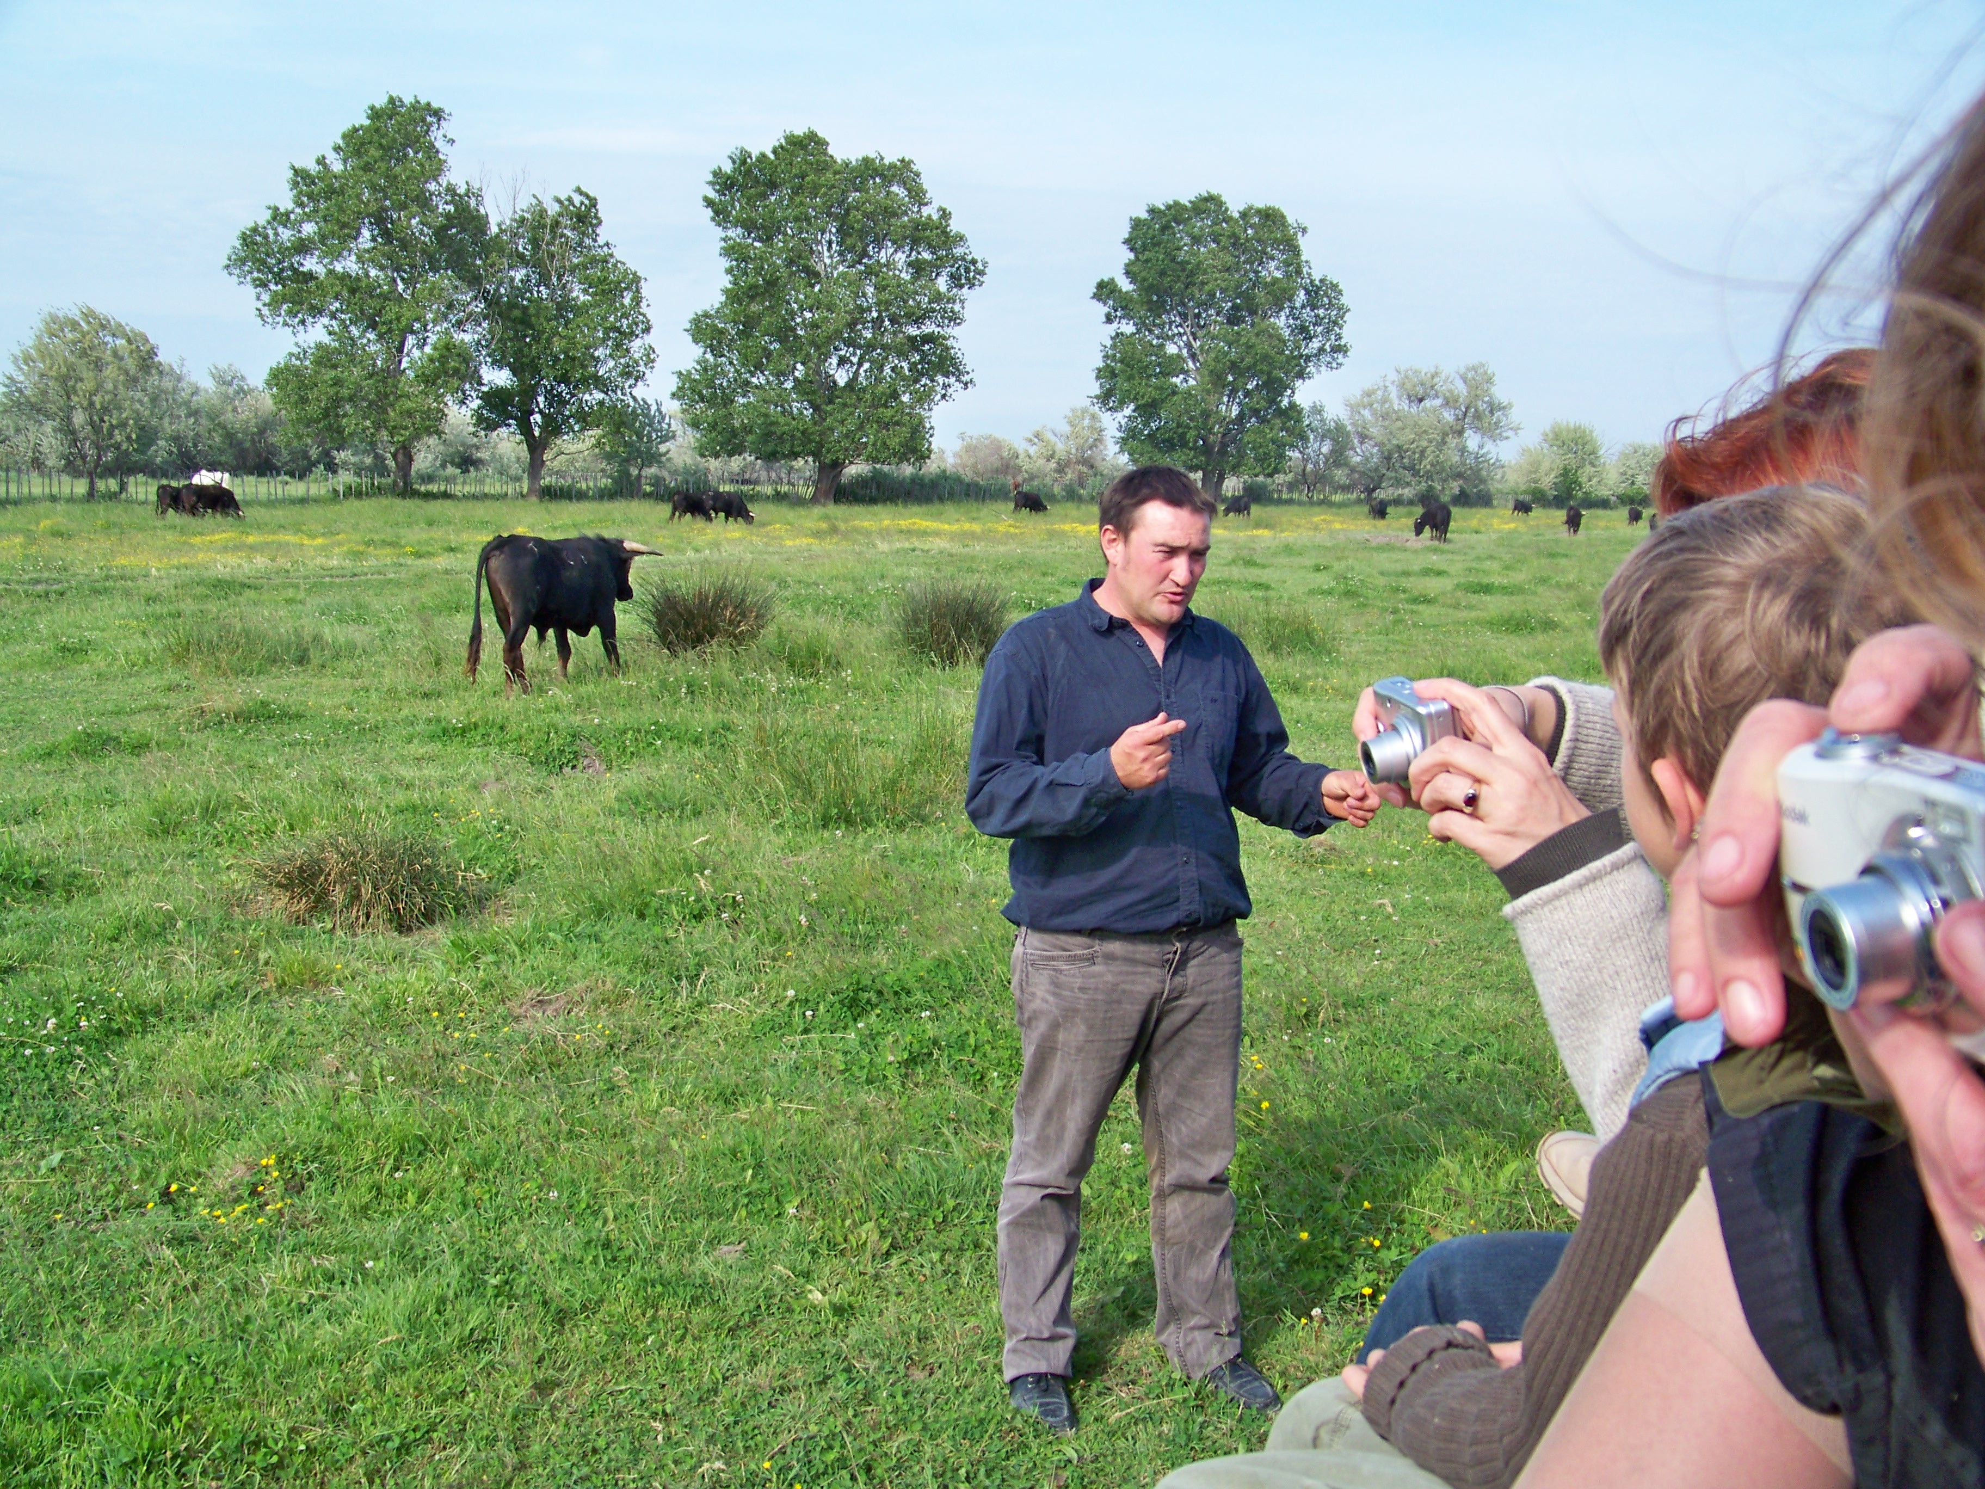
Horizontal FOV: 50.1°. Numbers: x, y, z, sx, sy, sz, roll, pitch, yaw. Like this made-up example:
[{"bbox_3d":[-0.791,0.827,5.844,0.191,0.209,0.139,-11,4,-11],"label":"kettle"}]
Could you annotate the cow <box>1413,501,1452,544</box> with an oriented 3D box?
[{"bbox_3d":[13.840,-6.953,66.220,0.700,1.240,1.800,-4,8,-30],"label":"cow"}]

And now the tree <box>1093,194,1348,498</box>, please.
[{"bbox_3d":[13.645,-23.716,127.000,14.860,18.560,14.240,1,7,0],"label":"tree"}]

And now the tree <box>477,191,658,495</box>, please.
[{"bbox_3d":[-24.049,-22.440,119.000,9.960,17.480,9.960,1,7,0],"label":"tree"}]

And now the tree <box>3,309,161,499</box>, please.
[{"bbox_3d":[-46.256,-17.366,108.000,7.890,9.870,7.560,1,7,0],"label":"tree"}]

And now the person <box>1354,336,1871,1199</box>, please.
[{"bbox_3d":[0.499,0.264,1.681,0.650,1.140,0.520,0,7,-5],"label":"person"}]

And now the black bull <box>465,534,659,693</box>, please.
[{"bbox_3d":[-3.437,-1.071,16.958,0.720,1.290,1.850,5,8,30],"label":"black bull"}]

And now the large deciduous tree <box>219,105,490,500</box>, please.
[{"bbox_3d":[-36.047,-25.347,120.000,14.210,22.720,13.910,1,7,0],"label":"large deciduous tree"}]

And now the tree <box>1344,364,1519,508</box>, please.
[{"bbox_3d":[30.504,-21.634,148.000,11.650,9.840,10.210,1,7,0],"label":"tree"}]

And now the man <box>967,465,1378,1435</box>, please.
[{"bbox_3d":[0.336,0.356,3.871,0.620,1.730,0.500,-4,8,-33],"label":"man"}]

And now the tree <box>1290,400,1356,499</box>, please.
[{"bbox_3d":[22.055,-19.719,142.000,4.230,6.750,4.050,1,7,0],"label":"tree"}]

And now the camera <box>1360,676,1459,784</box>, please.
[{"bbox_3d":[0.289,-0.004,1.480,0.058,0.060,0.090,-15,16,-12],"label":"camera"}]

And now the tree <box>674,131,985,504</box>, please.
[{"bbox_3d":[-8.902,-23.273,116.000,16.530,20.520,15.850,1,7,0],"label":"tree"}]

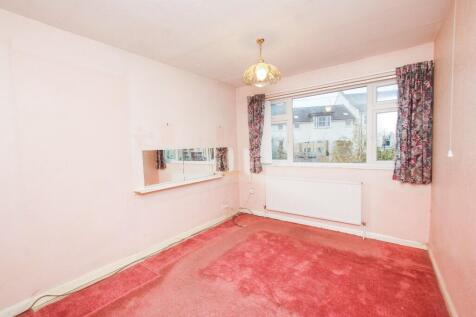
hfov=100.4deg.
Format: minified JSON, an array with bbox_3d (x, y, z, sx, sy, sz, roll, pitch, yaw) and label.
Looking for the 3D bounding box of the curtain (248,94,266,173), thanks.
[{"bbox_3d":[0.327,-0.423,3.469,0.290,1.330,0.110,1,5,34],"label":"curtain"}]

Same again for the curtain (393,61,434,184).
[{"bbox_3d":[2.021,-0.394,2.306,0.330,1.345,0.110,1,5,34],"label":"curtain"}]

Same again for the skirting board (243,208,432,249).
[{"bbox_3d":[1.159,1.034,3.111,2.655,0.090,0.020,1,5,34],"label":"skirting board"}]

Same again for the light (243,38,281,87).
[{"bbox_3d":[0.240,-0.991,2.058,0.390,0.455,0.390,-2,4,0],"label":"light"}]

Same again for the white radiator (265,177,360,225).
[{"bbox_3d":[1.080,0.593,3.074,1.415,0.590,0.100,1,5,34],"label":"white radiator"}]

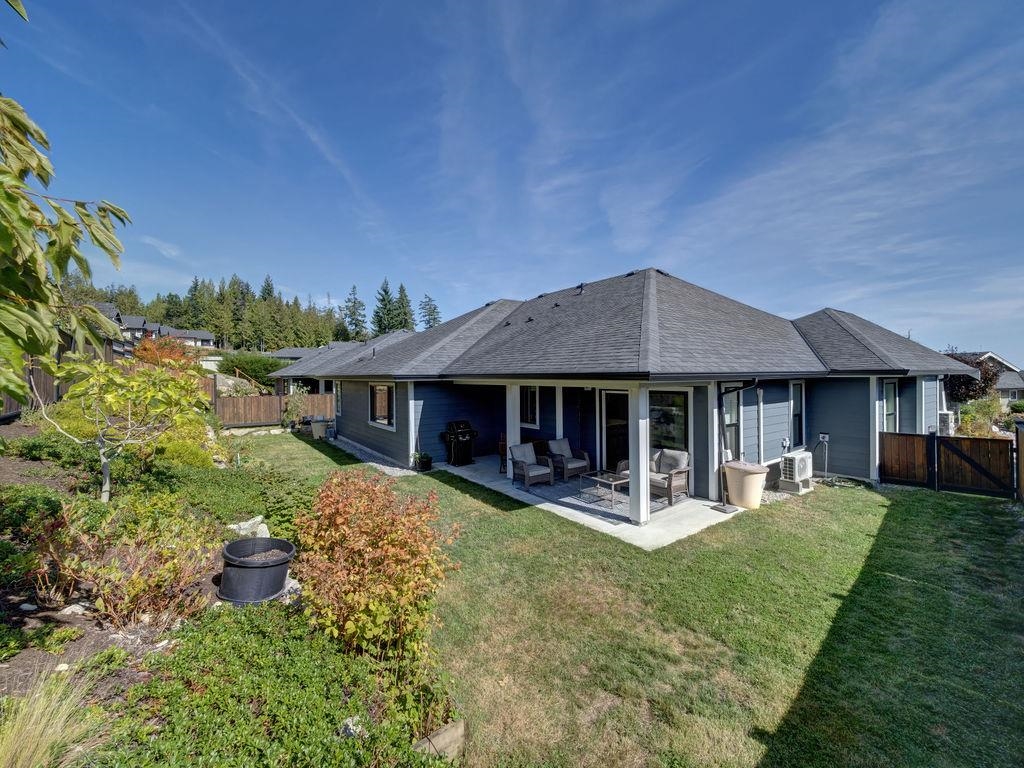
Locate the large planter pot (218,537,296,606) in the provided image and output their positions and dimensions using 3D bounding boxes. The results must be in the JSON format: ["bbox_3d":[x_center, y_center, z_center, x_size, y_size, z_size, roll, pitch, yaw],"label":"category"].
[{"bbox_3d":[-2.387,1.756,3.900,0.580,0.390,0.580,-1,2,-30],"label":"large planter pot"}]

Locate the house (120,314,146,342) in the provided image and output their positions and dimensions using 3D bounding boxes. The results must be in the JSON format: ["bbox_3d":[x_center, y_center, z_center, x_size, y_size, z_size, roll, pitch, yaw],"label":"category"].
[{"bbox_3d":[-61.442,-8.846,66.000,10.000,6.200,9.500,-2,2,-36],"label":"house"}]

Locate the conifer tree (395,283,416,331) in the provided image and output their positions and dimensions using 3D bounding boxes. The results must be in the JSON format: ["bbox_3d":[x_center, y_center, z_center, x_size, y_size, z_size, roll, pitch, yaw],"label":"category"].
[{"bbox_3d":[-32.148,-20.677,125.000,7.000,21.000,7.000,-1,1,-17],"label":"conifer tree"}]

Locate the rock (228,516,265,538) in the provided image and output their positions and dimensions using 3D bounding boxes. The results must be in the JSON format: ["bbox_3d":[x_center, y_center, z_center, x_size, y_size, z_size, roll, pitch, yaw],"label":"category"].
[{"bbox_3d":[-3.194,1.745,5.000,0.420,0.280,0.320,-1,2,-27],"label":"rock"}]

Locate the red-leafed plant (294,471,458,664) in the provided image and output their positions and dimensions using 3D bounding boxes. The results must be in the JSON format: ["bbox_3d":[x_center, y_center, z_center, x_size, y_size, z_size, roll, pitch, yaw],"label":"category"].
[{"bbox_3d":[-1.072,1.391,3.300,1.150,1.280,1.100,-1,1,-17],"label":"red-leafed plant"}]

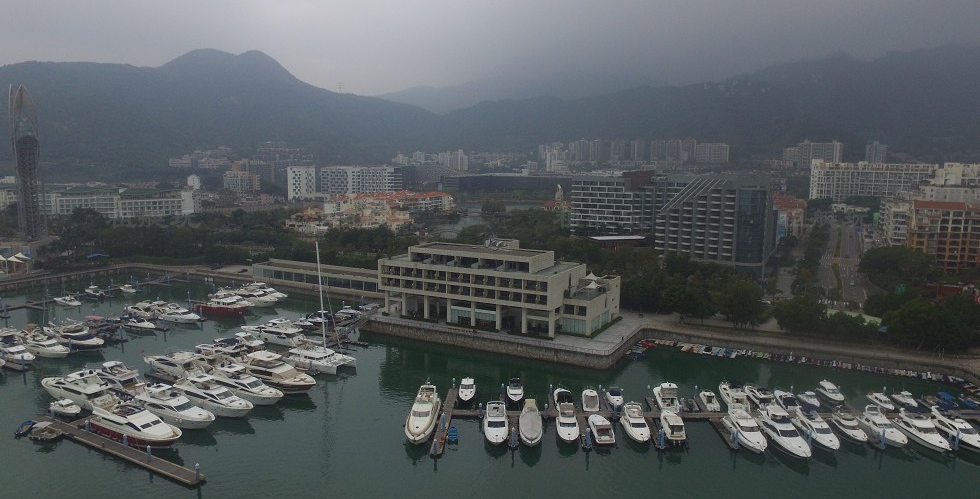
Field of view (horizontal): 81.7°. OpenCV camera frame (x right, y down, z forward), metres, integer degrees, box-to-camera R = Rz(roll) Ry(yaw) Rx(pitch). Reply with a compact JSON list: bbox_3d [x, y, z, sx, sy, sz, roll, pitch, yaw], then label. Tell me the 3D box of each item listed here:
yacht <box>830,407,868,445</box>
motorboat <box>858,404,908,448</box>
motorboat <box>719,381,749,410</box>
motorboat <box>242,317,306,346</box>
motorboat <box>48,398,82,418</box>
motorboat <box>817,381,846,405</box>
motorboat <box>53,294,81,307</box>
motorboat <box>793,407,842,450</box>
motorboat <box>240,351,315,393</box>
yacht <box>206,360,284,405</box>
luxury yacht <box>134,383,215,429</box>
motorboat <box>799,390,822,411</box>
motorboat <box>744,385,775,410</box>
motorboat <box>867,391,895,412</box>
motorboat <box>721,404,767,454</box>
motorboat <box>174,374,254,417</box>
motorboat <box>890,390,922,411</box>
[{"bbox_3d":[63.363,30.766,99.407,3.500,3.800,10.500,1,7,6],"label":"yacht"},{"bbox_3d":[68.186,30.378,97.733,4.000,5.000,12.000,1,7,4],"label":"motorboat"},{"bbox_3d":[48.476,28.617,113.614,4.000,4.600,10.800,1,7,5],"label":"motorboat"},{"bbox_3d":[-59.060,21.580,152.130,19.200,6.200,4.900,4,9,24],"label":"motorboat"},{"bbox_3d":[-80.050,29.772,107.765,7.200,2.800,2.600,4,8,26],"label":"motorboat"},{"bbox_3d":[69.987,29.000,116.097,2.900,3.400,8.200,0,7,-1],"label":"motorboat"},{"bbox_3d":[-153.294,18.027,203.701,13.000,2.900,3.500,4,8,28],"label":"motorboat"},{"bbox_3d":[56.106,30.661,96.701,4.000,4.600,12.900,1,7,3],"label":"motorboat"},{"bbox_3d":[-40.750,23.560,109.470,19.800,6.100,5.300,4,7,29],"label":"motorboat"},{"bbox_3d":[-49.634,27.358,115.390,21.000,6.000,5.200,4,8,27],"label":"yacht"},{"bbox_3d":[-51.180,25.490,92.650,19.000,5.800,5.100,4,7,29],"label":"luxury yacht"},{"bbox_3d":[65.200,30.450,115.190,2.400,2.300,6.300,1,9,2],"label":"motorboat"},{"bbox_3d":[48.490,26.340,101.370,3.400,3.650,10.200,0,6,-1],"label":"motorboat"},{"bbox_3d":[69.130,26.870,101.020,2.800,2.900,8.100,0,6,0],"label":"motorboat"},{"bbox_3d":[39.280,27.220,86.780,3.900,4.950,12.300,0,6,0],"label":"motorboat"},{"bbox_3d":[-47.690,24.920,97.590,20.300,5.900,5.300,4,7,29],"label":"motorboat"},{"bbox_3d":[84.610,30.570,115.130,2.500,2.500,6.600,1,9,2],"label":"motorboat"}]

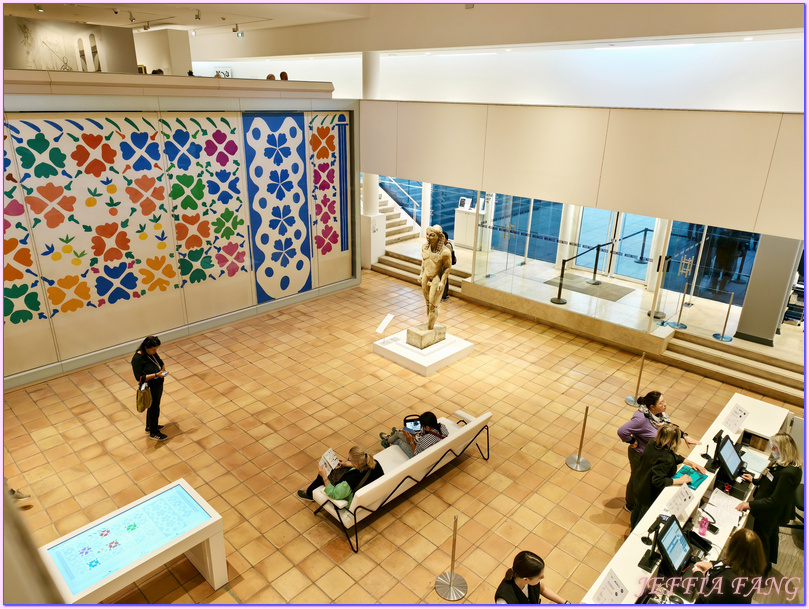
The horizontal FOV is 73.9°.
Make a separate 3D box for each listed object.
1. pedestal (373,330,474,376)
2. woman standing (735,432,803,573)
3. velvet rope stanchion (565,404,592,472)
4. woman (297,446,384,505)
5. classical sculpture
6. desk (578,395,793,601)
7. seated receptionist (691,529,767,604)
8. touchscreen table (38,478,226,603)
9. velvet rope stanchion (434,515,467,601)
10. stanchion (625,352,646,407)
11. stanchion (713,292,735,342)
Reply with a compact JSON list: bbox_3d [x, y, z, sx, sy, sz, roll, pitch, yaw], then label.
[{"bbox_3d":[0.386,0.870,10.695,1.410,0.200,1.420,19,27,39],"label":"pedestal"},{"bbox_3d":[3.873,2.049,5.724,0.600,1.620,0.620,14,25,30],"label":"woman standing"},{"bbox_3d":[2.420,1.772,7.287,0.335,0.935,0.335,20,28,39],"label":"velvet rope stanchion"},{"bbox_3d":[-0.765,1.980,6.321,1.100,1.100,0.520,14,25,30],"label":"woman"},{"bbox_3d":[0.556,-0.512,10.351,0.600,2.060,0.520,19,27,39],"label":"classical sculpture"},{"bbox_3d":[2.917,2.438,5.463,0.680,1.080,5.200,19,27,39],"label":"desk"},{"bbox_3d":[2.828,2.538,4.815,0.520,1.320,0.680,-17,28,-39],"label":"seated receptionist"},{"bbox_3d":[-2.528,2.525,5.171,0.823,0.838,1.339,20,28,39],"label":"touchscreen table"},{"bbox_3d":[0.496,2.470,5.370,0.335,0.935,0.335,1,21,0],"label":"velvet rope stanchion"},{"bbox_3d":[3.890,1.200,8.848,0.335,0.935,0.335,20,28,39],"label":"stanchion"},{"bbox_3d":[6.238,0.222,10.372,0.340,0.950,0.340,19,27,39],"label":"stanchion"}]

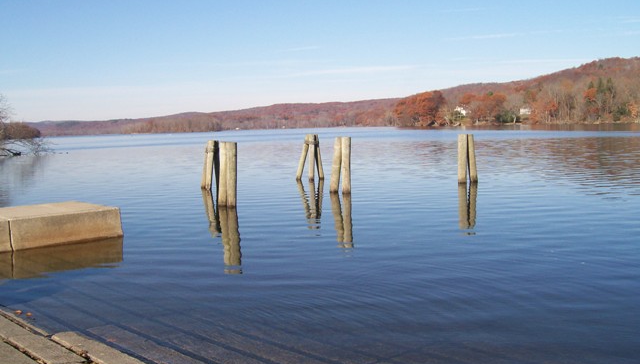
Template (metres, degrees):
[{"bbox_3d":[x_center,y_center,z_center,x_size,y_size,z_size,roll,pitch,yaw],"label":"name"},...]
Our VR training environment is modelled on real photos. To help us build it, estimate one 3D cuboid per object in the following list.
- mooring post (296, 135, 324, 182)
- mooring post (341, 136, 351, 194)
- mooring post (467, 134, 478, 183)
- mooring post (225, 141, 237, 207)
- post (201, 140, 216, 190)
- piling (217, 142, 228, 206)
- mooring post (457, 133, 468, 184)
[{"bbox_3d":[-0.372,-0.957,25.747,1.030,1.739,0.850,-1,5,-1],"label":"mooring post"},{"bbox_3d":[0.812,-0.498,20.057,0.255,1.692,0.255,1,5,2],"label":"mooring post"},{"bbox_3d":[5.277,-0.815,22.942,0.250,1.632,0.250,-4,4,13],"label":"mooring post"},{"bbox_3d":[-2.303,-0.194,17.428,0.250,1.671,0.250,1,4,-8],"label":"mooring post"},{"bbox_3d":[-3.819,-0.562,22.505,0.460,1.653,0.420,-2,5,-10],"label":"post"},{"bbox_3d":[-2.534,-0.198,17.476,0.245,1.683,0.245,1,4,-9],"label":"piling"},{"bbox_3d":[4.834,-0.777,22.517,0.275,1.647,0.275,-1,5,0],"label":"mooring post"}]

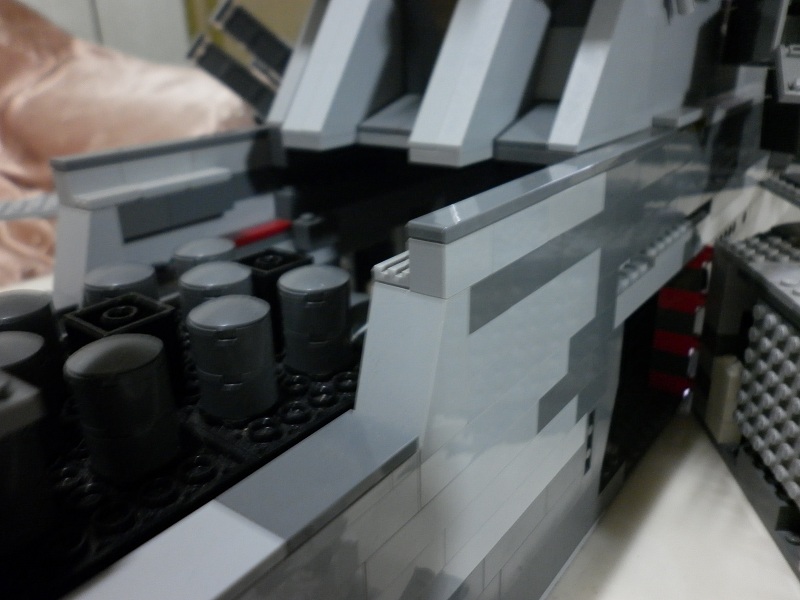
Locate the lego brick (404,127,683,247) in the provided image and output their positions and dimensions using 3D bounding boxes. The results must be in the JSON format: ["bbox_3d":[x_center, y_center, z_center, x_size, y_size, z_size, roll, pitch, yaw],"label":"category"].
[{"bbox_3d":[0.043,-0.031,0.155,0.008,0.003,0.128,14,26,35],"label":"lego brick"}]

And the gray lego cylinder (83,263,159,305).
[{"bbox_3d":[-0.064,0.002,0.153,0.016,0.022,0.016,14,26,35],"label":"gray lego cylinder"}]

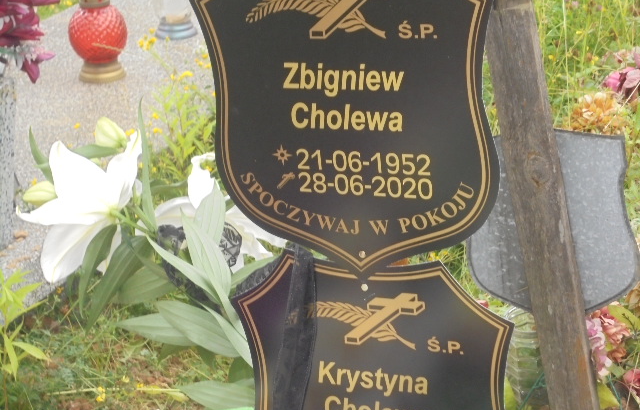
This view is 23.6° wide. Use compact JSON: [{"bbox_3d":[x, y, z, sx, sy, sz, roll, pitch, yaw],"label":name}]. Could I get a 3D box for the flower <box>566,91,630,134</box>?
[{"bbox_3d":[0.608,-0.193,3.350,0.138,0.105,0.130,-2,23,0],"label":"flower"}]

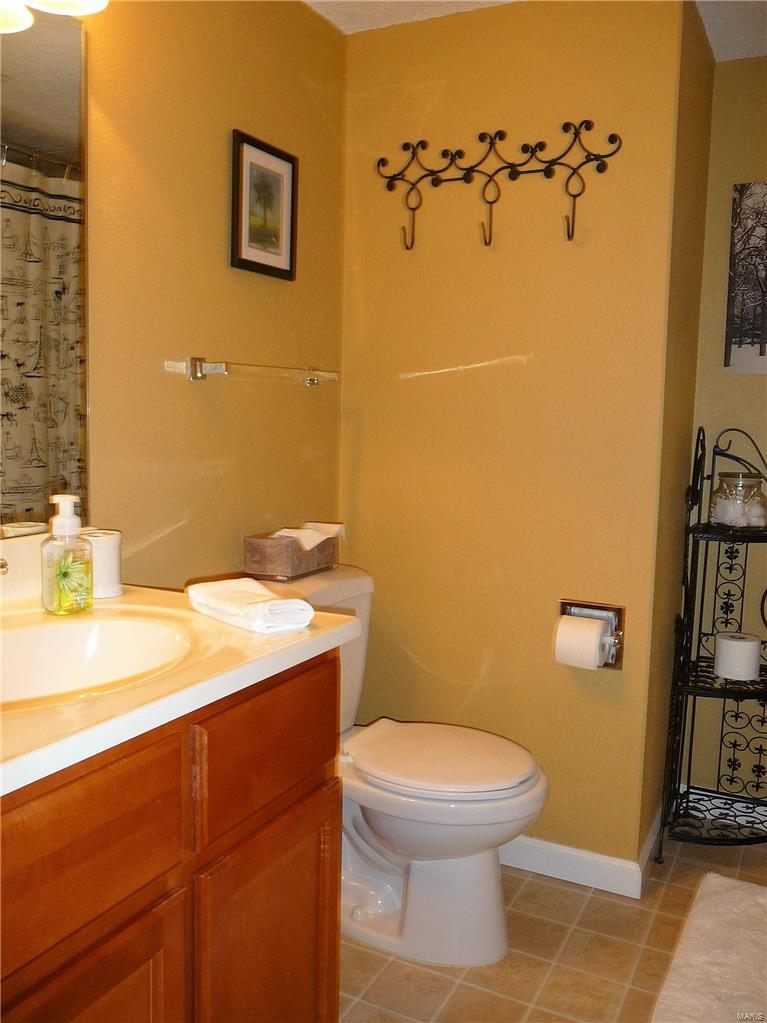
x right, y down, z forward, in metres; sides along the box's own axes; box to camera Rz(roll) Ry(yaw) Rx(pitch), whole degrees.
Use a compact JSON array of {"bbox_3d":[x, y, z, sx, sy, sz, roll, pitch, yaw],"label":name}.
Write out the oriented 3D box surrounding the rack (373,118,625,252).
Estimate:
[{"bbox_3d":[0.247,-0.790,2.016,0.635,0.280,0.055,4,7,28],"label":"rack"}]

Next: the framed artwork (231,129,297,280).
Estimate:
[{"bbox_3d":[-0.271,-0.702,1.919,0.022,0.300,0.240,4,7,28],"label":"framed artwork"}]

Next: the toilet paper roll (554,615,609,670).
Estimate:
[{"bbox_3d":[0.468,0.305,1.956,0.098,0.112,0.112,4,7,28],"label":"toilet paper roll"}]

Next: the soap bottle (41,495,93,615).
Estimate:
[{"bbox_3d":[-0.508,0.070,1.323,0.058,0.180,0.076,6,8,40],"label":"soap bottle"}]

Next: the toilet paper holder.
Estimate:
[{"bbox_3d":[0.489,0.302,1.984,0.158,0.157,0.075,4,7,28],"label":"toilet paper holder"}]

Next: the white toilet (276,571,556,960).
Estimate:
[{"bbox_3d":[0.024,0.564,1.879,0.710,0.765,0.490,4,7,28],"label":"white toilet"}]

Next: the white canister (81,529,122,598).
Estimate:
[{"bbox_3d":[-0.494,0.092,1.451,0.071,0.109,0.071,4,7,28],"label":"white canister"}]

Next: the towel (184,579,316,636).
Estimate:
[{"bbox_3d":[-0.212,0.144,1.329,0.120,0.042,0.240,-5,8,-43],"label":"towel"}]

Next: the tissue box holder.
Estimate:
[{"bbox_3d":[-0.216,0.101,2.033,0.130,0.093,0.215,4,7,28],"label":"tissue box holder"}]

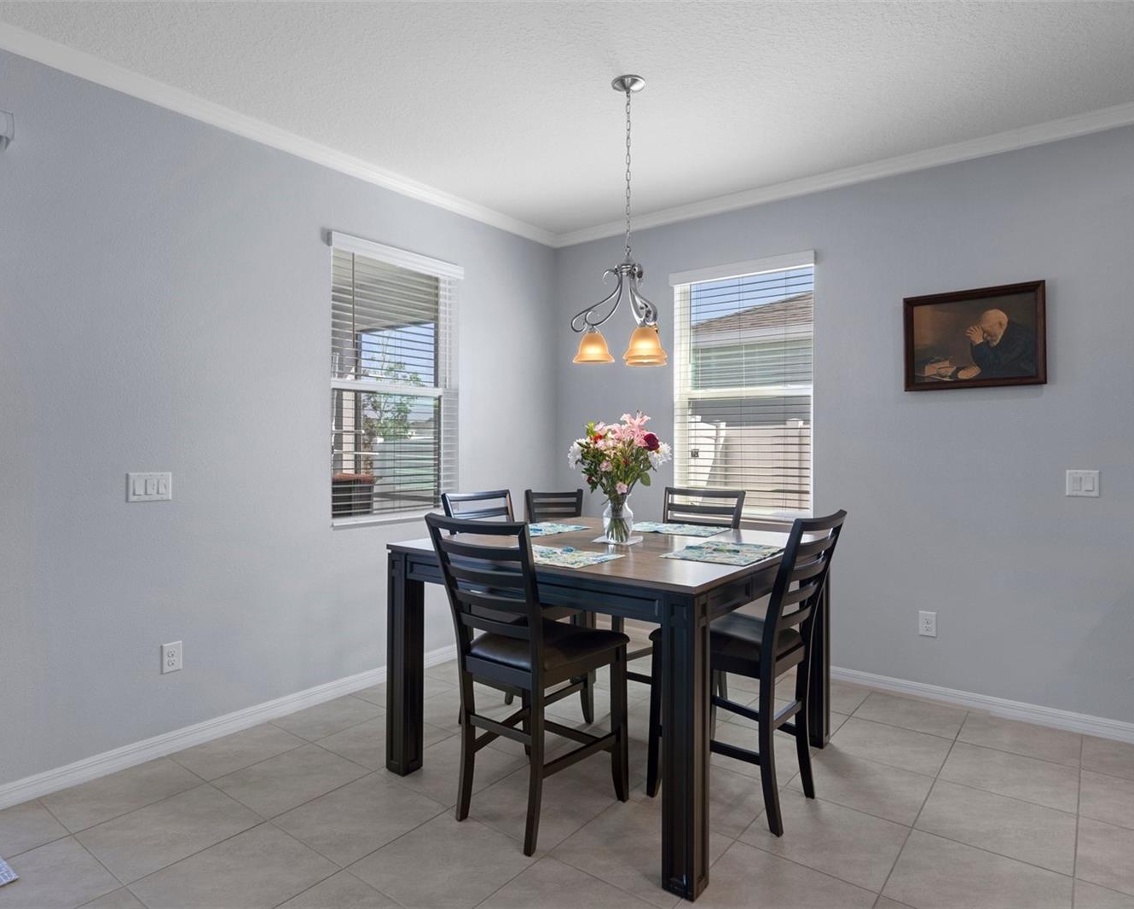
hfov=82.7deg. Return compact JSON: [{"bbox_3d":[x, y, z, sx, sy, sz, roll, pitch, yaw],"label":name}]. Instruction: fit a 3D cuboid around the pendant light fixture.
[{"bbox_3d":[0.217,-0.957,2.692,0.410,1.175,0.430,0,1,5],"label":"pendant light fixture"}]

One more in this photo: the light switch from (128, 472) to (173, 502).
[{"bbox_3d":[-1.754,0.138,2.710,0.010,0.120,0.168,1,1,40],"label":"light switch"}]

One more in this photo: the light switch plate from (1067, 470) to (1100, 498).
[{"bbox_3d":[2.392,0.135,2.986,0.121,0.120,0.010,1,1,36],"label":"light switch plate"}]

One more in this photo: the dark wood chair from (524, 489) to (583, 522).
[{"bbox_3d":[-0.081,0.762,4.143,0.430,1.020,0.520,0,1,-6],"label":"dark wood chair"}]

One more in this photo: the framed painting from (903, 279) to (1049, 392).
[{"bbox_3d":[2.026,-0.577,3.225,0.595,0.487,0.030,1,1,36],"label":"framed painting"}]

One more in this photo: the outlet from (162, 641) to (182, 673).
[{"bbox_3d":[-1.706,0.878,2.781,0.010,0.123,0.081,1,1,40],"label":"outlet"}]

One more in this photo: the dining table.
[{"bbox_3d":[0.231,0.836,2.824,1.370,0.915,1.360,1,1,36],"label":"dining table"}]

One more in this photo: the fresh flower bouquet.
[{"bbox_3d":[0.231,0.099,2.792,0.440,0.560,0.410,0,1,5],"label":"fresh flower bouquet"}]

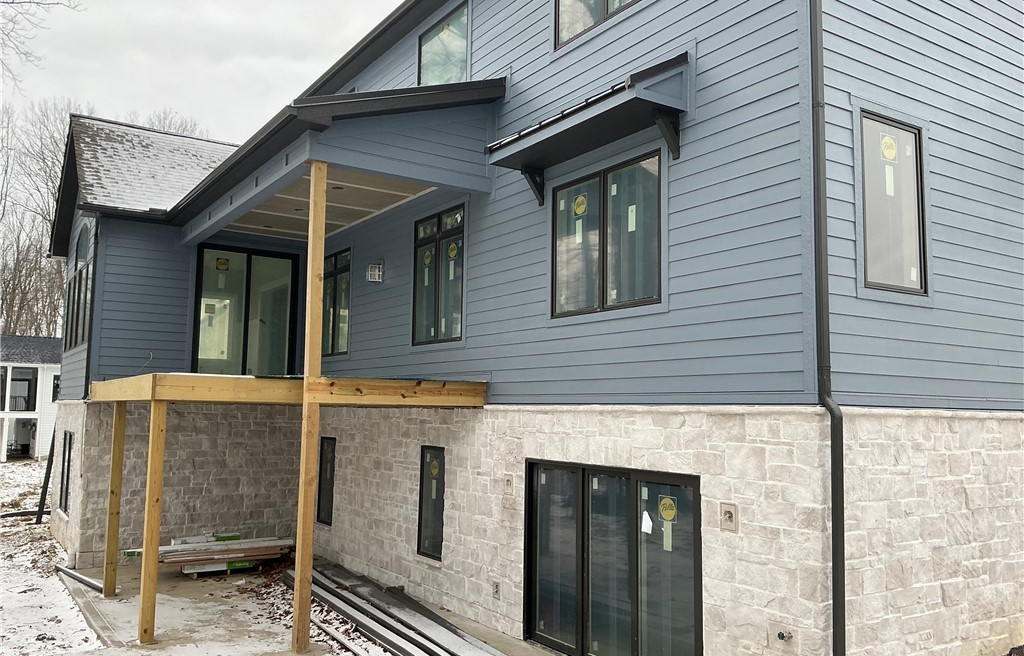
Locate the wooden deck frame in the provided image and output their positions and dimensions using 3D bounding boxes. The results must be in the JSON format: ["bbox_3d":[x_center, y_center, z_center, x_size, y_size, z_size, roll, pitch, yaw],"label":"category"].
[{"bbox_3d":[-3.627,1.059,11.933,3.642,5.384,6.236,4,-7,-34],"label":"wooden deck frame"}]

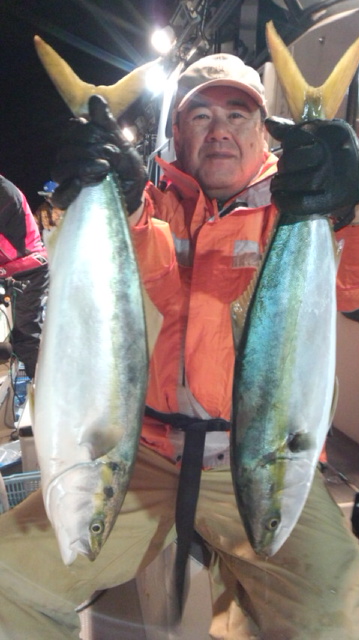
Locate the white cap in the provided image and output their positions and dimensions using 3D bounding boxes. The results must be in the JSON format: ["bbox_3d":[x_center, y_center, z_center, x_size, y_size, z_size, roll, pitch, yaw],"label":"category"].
[{"bbox_3d":[0.077,-0.441,0.890,0.175,0.135,0.250,0,7,4],"label":"white cap"}]

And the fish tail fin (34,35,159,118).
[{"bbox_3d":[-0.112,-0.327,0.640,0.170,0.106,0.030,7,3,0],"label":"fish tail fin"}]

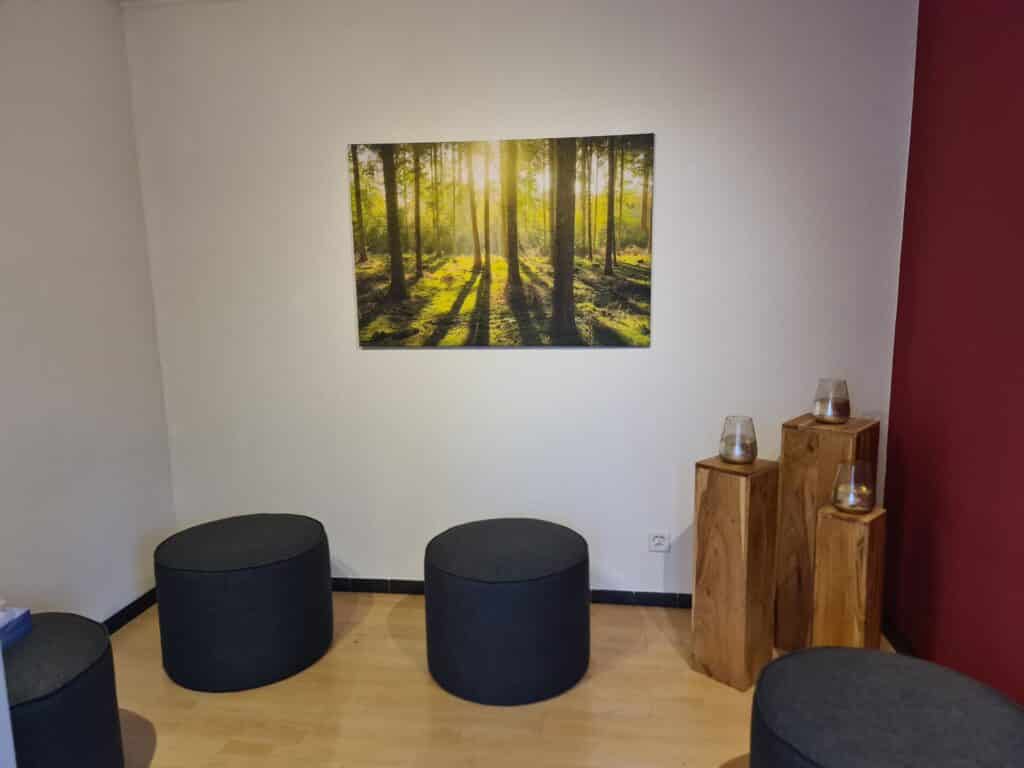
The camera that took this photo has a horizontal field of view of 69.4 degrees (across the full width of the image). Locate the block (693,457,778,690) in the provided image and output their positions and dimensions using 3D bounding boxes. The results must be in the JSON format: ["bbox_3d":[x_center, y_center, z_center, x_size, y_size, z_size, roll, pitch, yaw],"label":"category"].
[{"bbox_3d":[0.793,0.647,2.630,0.210,0.757,0.230,8,14,43],"label":"block"}]

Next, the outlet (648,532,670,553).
[{"bbox_3d":[0.615,0.660,3.076,0.085,0.085,0.014,0,10,8],"label":"outlet"}]

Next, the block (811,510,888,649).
[{"bbox_3d":[1.126,0.731,2.478,0.150,0.630,0.150,8,13,41],"label":"block"}]

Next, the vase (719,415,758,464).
[{"bbox_3d":[0.790,0.194,2.577,0.128,0.153,0.128,0,10,8],"label":"vase"}]

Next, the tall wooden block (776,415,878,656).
[{"bbox_3d":[1.153,0.567,2.717,0.245,0.867,0.242,7,13,40],"label":"tall wooden block"}]

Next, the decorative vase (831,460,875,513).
[{"bbox_3d":[1.131,0.341,2.442,0.127,0.150,0.127,0,10,8],"label":"decorative vase"}]

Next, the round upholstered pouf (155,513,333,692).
[{"bbox_3d":[-1.015,0.810,2.846,0.605,0.439,0.605,-1,10,0],"label":"round upholstered pouf"}]

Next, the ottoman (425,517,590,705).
[{"bbox_3d":[-0.011,0.810,2.732,0.600,0.437,0.600,-1,10,0],"label":"ottoman"}]

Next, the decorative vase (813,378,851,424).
[{"bbox_3d":[1.149,0.062,2.655,0.124,0.151,0.124,0,10,8],"label":"decorative vase"}]

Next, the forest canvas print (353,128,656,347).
[{"bbox_3d":[-0.047,-0.551,2.951,1.200,0.805,0.023,0,10,8],"label":"forest canvas print"}]

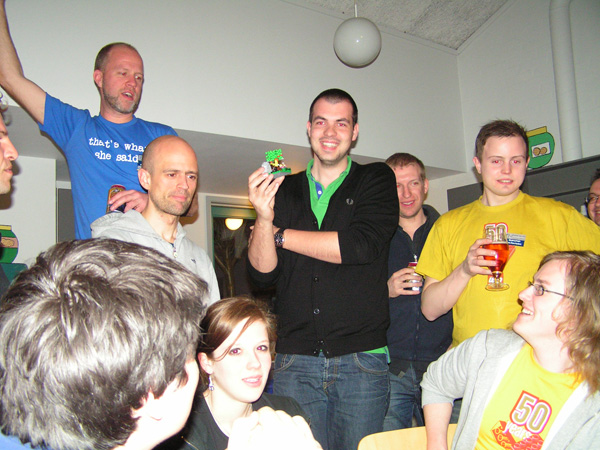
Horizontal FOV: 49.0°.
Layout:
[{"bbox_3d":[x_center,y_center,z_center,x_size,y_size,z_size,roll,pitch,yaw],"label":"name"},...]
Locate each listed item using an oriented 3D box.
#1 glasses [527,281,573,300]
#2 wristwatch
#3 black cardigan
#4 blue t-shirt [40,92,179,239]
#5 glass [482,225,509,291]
[{"bbox_3d":[0.651,0.179,1.650,0.142,0.042,0.137,17,7,-8],"label":"glasses"},{"bbox_3d":[-0.056,0.041,1.980,0.043,0.062,0.053,10,0,25],"label":"wristwatch"},{"bbox_3d":[0.072,0.113,2.100,0.480,0.630,0.350,-5,-7,17],"label":"black cardigan"},{"bbox_3d":[-0.634,-0.083,2.240,0.530,0.680,0.330,0,-7,-23],"label":"blue t-shirt"},{"bbox_3d":[0.552,0.091,1.850,0.075,0.175,0.075,-3,-16,18],"label":"glass"}]

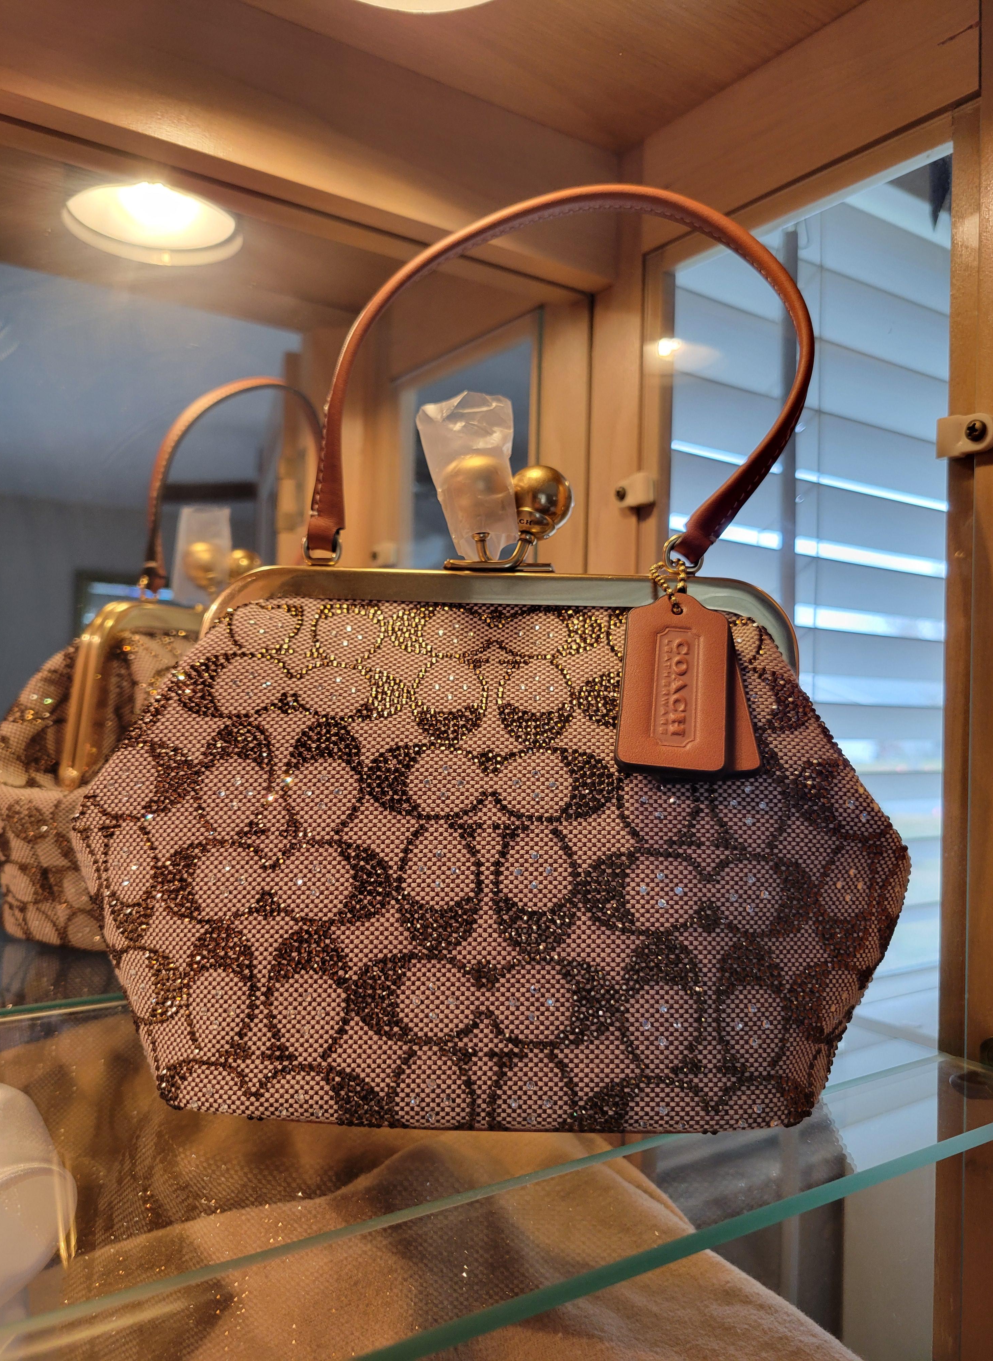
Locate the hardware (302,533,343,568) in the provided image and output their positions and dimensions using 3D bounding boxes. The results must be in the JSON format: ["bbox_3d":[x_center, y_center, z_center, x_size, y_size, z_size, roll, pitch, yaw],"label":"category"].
[{"bbox_3d":[-0.054,-0.041,0.320,0.013,0.011,0.004,1,-1,1],"label":"hardware"}]

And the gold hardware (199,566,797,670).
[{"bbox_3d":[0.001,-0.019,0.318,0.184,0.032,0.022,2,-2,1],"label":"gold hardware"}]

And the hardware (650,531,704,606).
[{"bbox_3d":[0.055,-0.034,0.313,0.017,0.022,0.009,1,-1,1],"label":"hardware"}]

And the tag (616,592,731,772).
[{"bbox_3d":[0.052,-0.001,0.296,0.030,0.052,0.005,5,-18,0],"label":"tag"}]

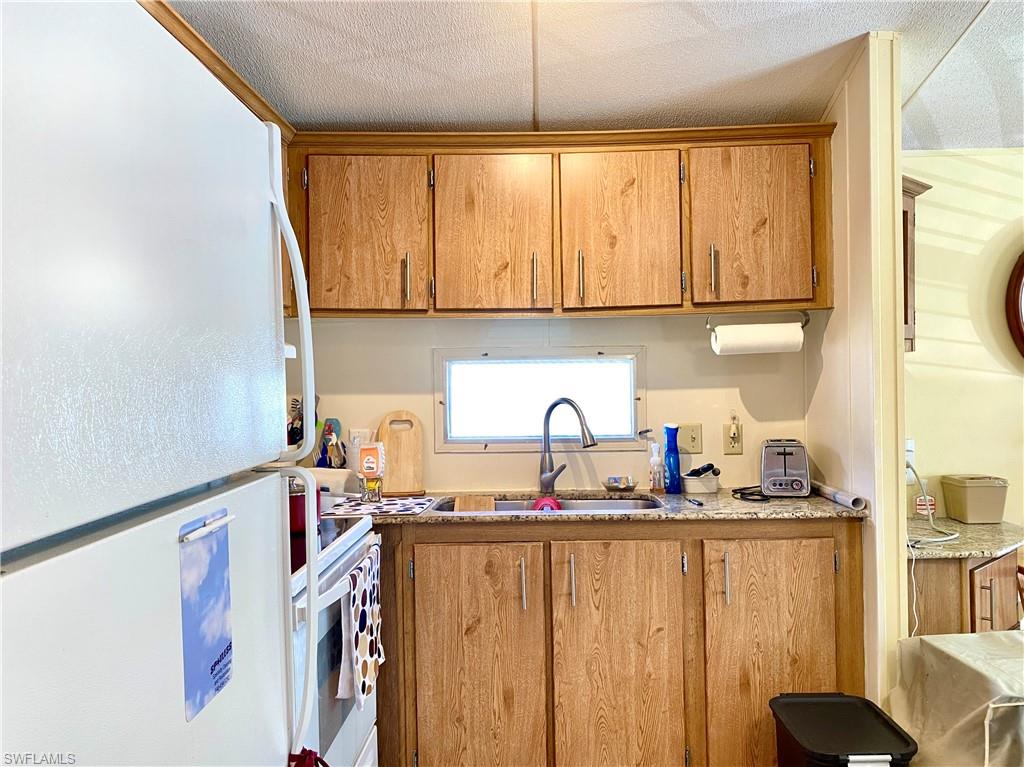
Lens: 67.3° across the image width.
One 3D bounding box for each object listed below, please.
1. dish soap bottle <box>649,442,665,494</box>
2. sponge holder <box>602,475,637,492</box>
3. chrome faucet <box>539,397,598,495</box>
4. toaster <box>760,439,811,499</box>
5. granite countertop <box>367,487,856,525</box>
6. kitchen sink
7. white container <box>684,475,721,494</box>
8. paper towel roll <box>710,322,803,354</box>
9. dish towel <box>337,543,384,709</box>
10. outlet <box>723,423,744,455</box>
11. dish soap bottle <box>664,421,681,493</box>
[{"bbox_3d":[0.527,0.311,2.817,0.056,0.186,0.054,-1,0,19],"label":"dish soap bottle"},{"bbox_3d":[0.404,0.378,2.877,0.132,0.055,0.090,-1,0,2],"label":"sponge holder"},{"bbox_3d":[0.200,0.229,2.839,0.235,0.362,0.100,-1,0,44],"label":"chrome faucet"},{"bbox_3d":[0.996,0.298,2.795,0.172,0.193,0.245,-1,0,20],"label":"toaster"},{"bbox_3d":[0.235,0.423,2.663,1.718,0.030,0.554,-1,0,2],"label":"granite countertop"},{"bbox_3d":[0.123,0.515,2.654,0.787,0.200,0.367,-1,0,2],"label":"kitchen sink"},{"bbox_3d":[0.694,0.368,2.847,0.135,0.066,0.105,-1,0,2],"label":"white container"},{"bbox_3d":[0.836,-0.153,2.618,0.282,0.102,0.102,-2,0,2],"label":"paper towel roll"},{"bbox_3d":[-0.398,0.630,2.076,0.068,0.335,0.375,-1,0,2],"label":"dish towel"},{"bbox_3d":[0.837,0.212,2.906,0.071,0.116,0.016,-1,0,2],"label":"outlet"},{"bbox_3d":[0.587,0.271,2.827,0.057,0.260,0.058,-1,0,39],"label":"dish soap bottle"}]

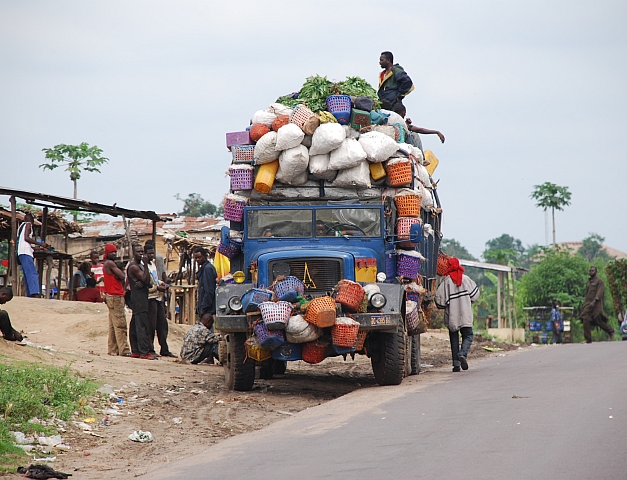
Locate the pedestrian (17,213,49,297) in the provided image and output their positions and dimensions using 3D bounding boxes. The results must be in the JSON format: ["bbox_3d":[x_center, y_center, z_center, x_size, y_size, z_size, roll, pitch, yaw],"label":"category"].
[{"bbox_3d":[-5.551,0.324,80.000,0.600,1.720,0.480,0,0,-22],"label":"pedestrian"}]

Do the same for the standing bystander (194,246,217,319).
[{"bbox_3d":[-1.657,0.963,61.800,0.360,1.695,0.500,0,0,-26],"label":"standing bystander"}]

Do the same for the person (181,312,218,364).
[{"bbox_3d":[-1.668,1.482,60.000,0.700,0.790,0.520,0,0,-3],"label":"person"}]

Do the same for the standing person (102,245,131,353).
[{"bbox_3d":[-2.983,0.916,61.000,0.420,1.710,0.500,0,0,25],"label":"standing person"}]

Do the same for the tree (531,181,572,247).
[{"bbox_3d":[10.591,0.130,180.000,1.950,5.400,1.950,0,0,0],"label":"tree"}]

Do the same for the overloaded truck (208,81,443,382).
[{"bbox_3d":[0.216,-0.160,57.900,2.700,4.400,8.200,0,0,5],"label":"overloaded truck"}]

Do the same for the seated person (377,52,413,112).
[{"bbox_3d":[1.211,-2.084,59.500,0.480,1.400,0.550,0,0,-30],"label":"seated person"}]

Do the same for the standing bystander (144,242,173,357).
[{"bbox_3d":[-2.332,0.912,61.000,0.420,1.719,0.500,0,0,37],"label":"standing bystander"}]

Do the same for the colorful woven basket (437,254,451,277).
[{"bbox_3d":[2.025,0.396,62.500,0.370,0.350,0.370,0,0,5],"label":"colorful woven basket"}]

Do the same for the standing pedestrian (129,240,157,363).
[{"bbox_3d":[-2.564,0.930,60.400,0.380,1.724,0.500,0,0,40],"label":"standing pedestrian"}]

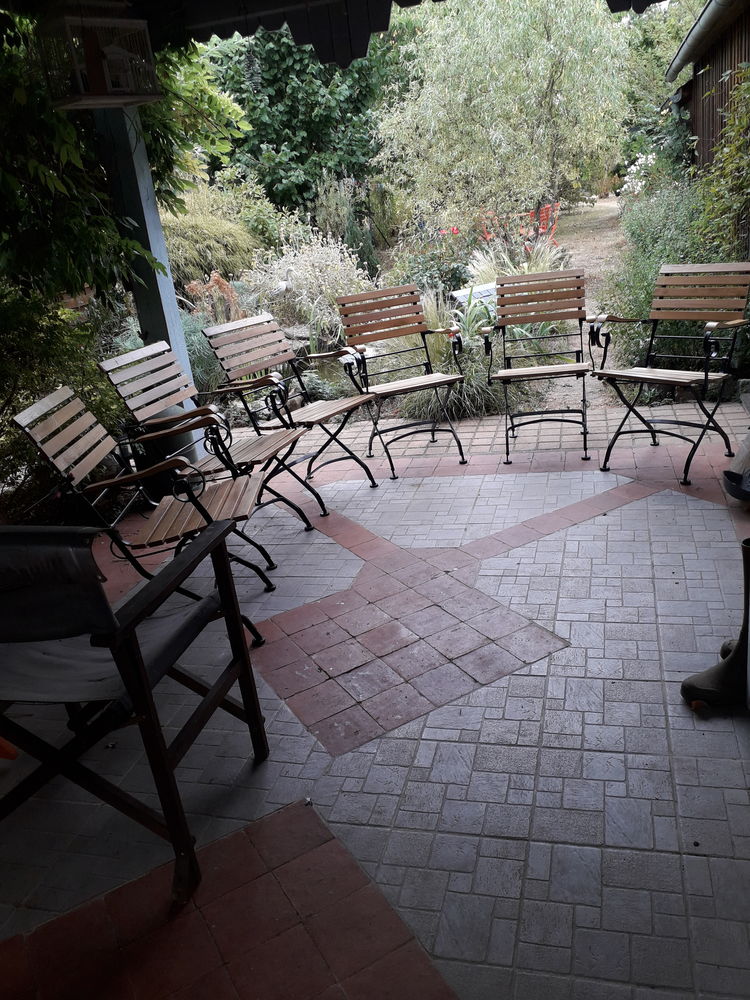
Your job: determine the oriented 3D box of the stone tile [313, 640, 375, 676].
[{"bbox_3d":[-0.099,0.517,2.519,0.163,0.020,0.163,-18,23,-25],"label":"stone tile"}]

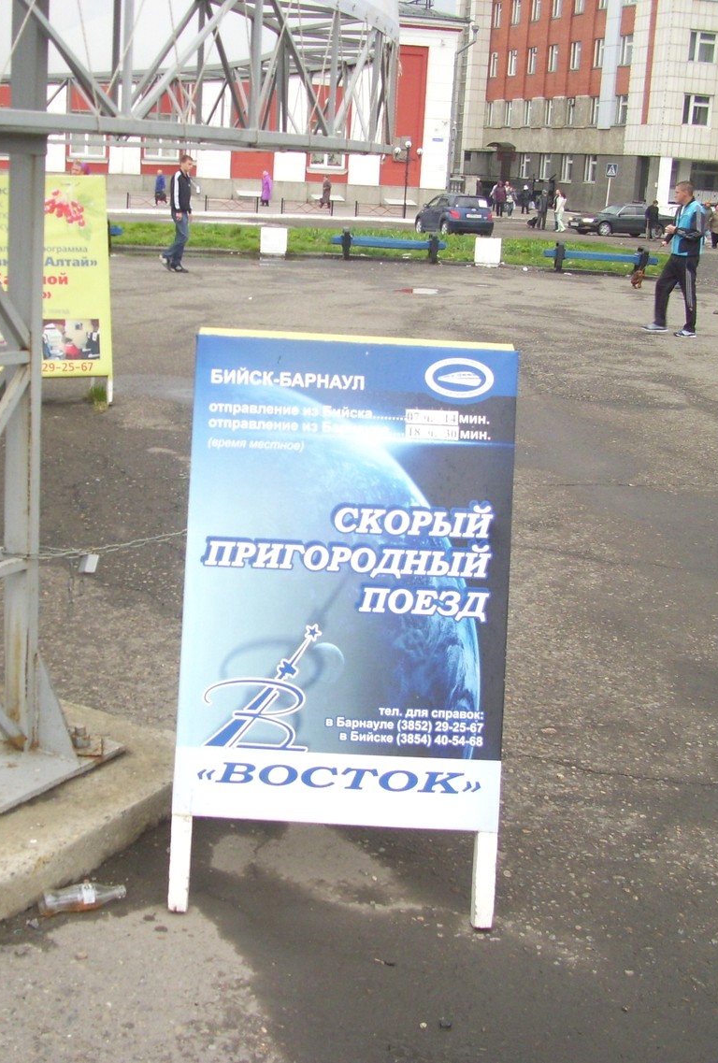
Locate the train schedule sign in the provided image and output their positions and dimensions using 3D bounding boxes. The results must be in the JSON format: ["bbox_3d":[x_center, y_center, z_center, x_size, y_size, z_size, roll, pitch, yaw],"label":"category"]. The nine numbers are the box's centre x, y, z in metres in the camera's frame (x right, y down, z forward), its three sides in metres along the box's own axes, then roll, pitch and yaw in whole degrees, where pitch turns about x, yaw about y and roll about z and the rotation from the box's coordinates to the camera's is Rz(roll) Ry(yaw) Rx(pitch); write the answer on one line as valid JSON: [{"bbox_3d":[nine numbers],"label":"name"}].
[{"bbox_3d":[-0.013,0.179,3.195,0.720,1.230,0.620,4,14,1],"label":"train schedule sign"}]

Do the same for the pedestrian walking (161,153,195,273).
[{"bbox_3d":[-2.706,-4.797,21.000,0.500,1.730,0.500,7,15,14],"label":"pedestrian walking"}]

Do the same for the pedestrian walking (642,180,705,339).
[{"bbox_3d":[3.721,-3.199,16.384,0.650,1.770,0.480,1,14,-13],"label":"pedestrian walking"}]

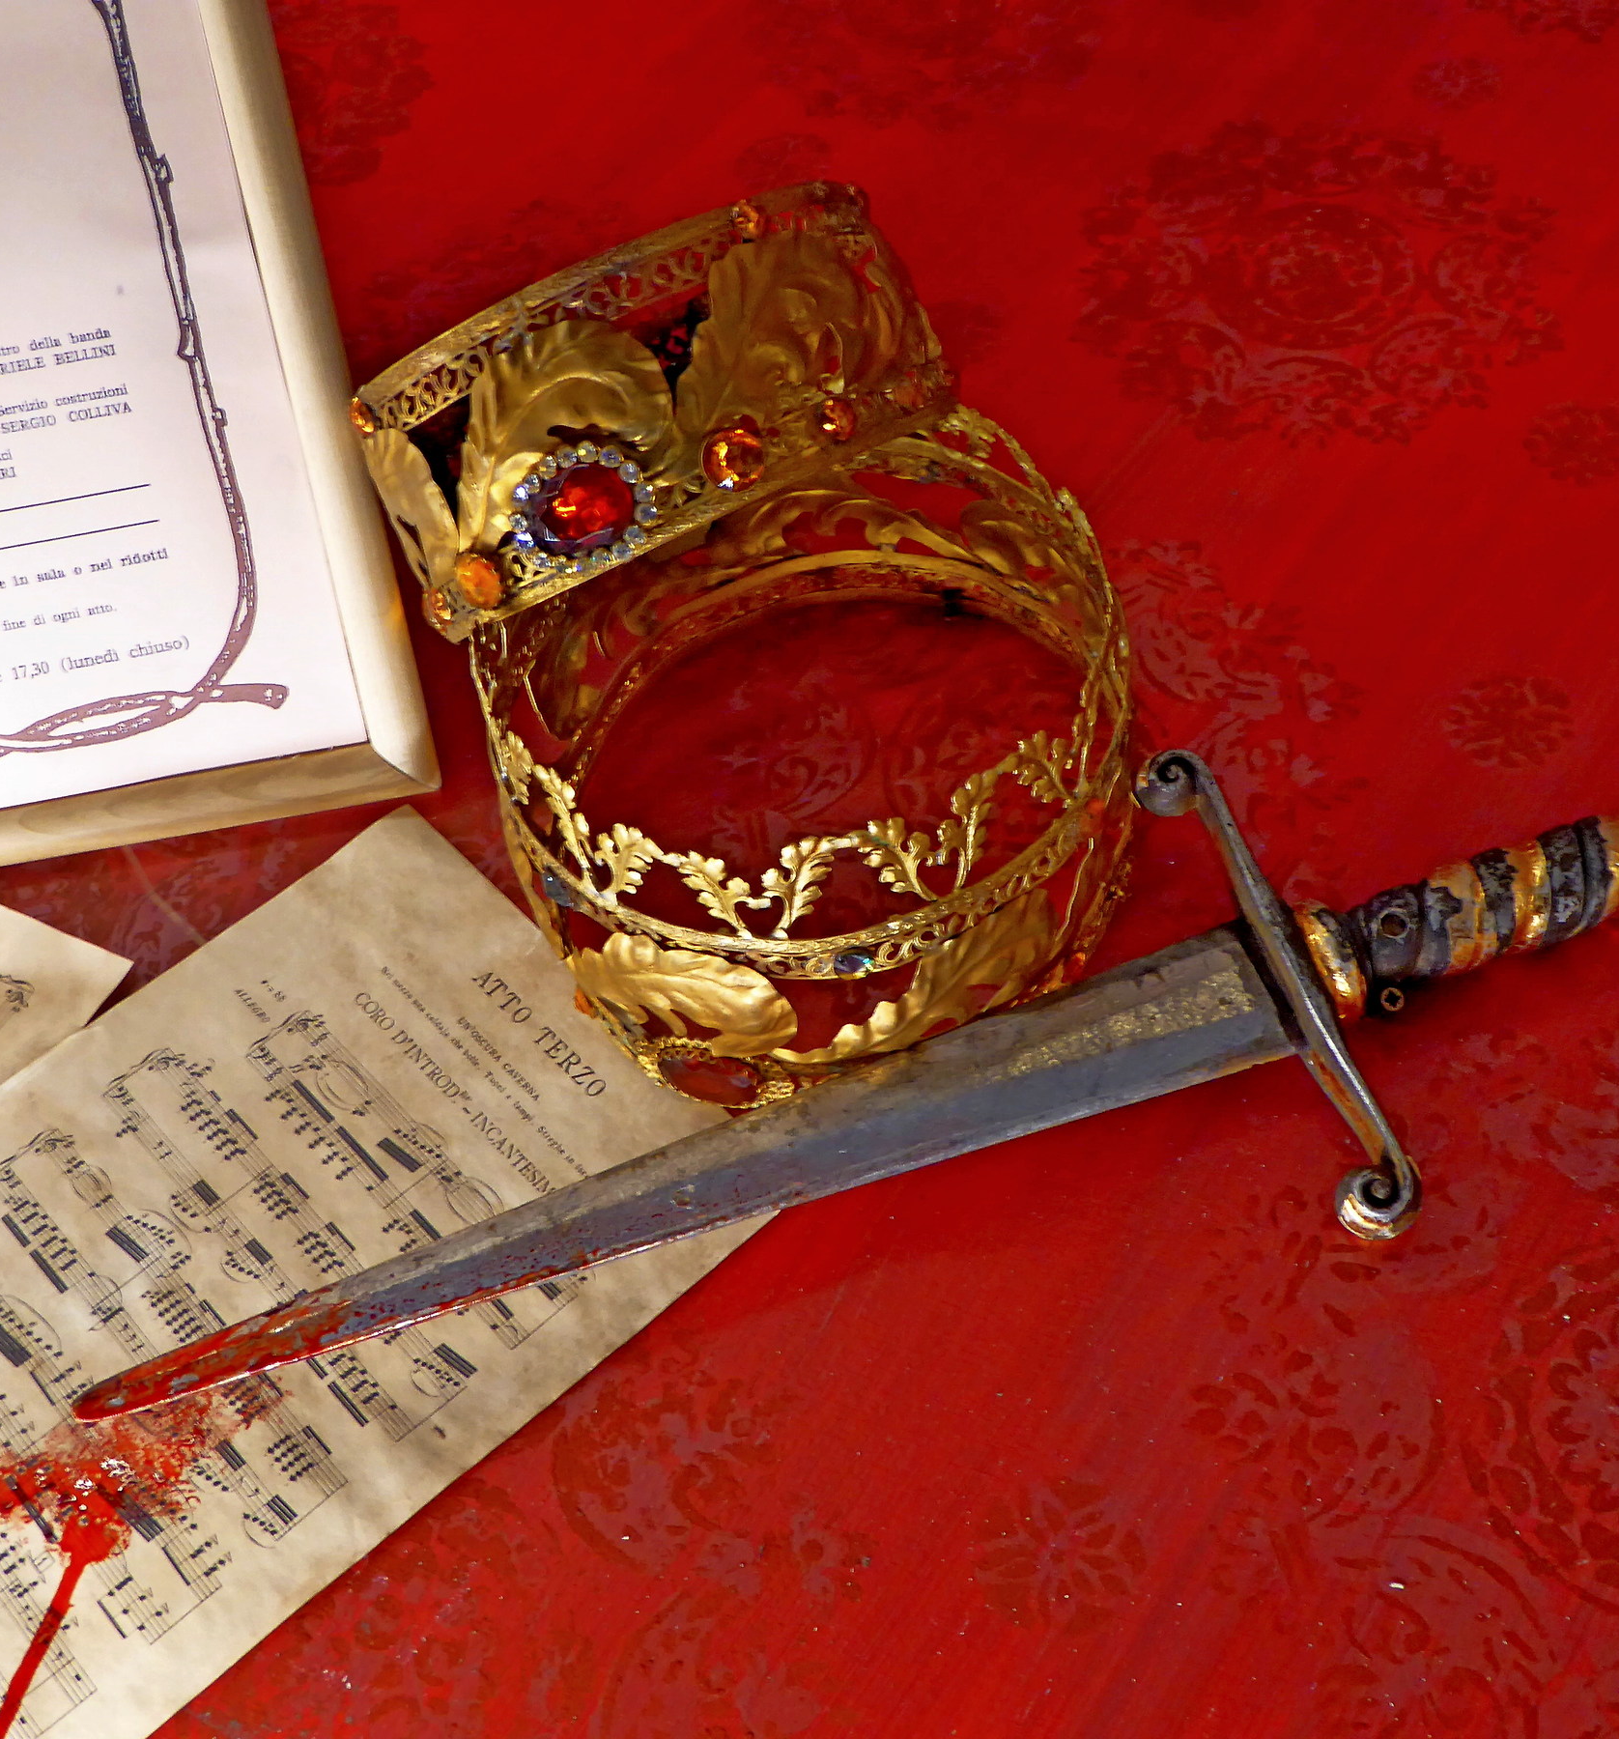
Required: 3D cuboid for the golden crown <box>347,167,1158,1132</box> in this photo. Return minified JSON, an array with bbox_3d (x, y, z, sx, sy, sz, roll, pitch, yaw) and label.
[{"bbox_3d":[-0.025,-0.105,0.817,0.220,0.179,0.288,-10,54,2],"label":"golden crown"}]

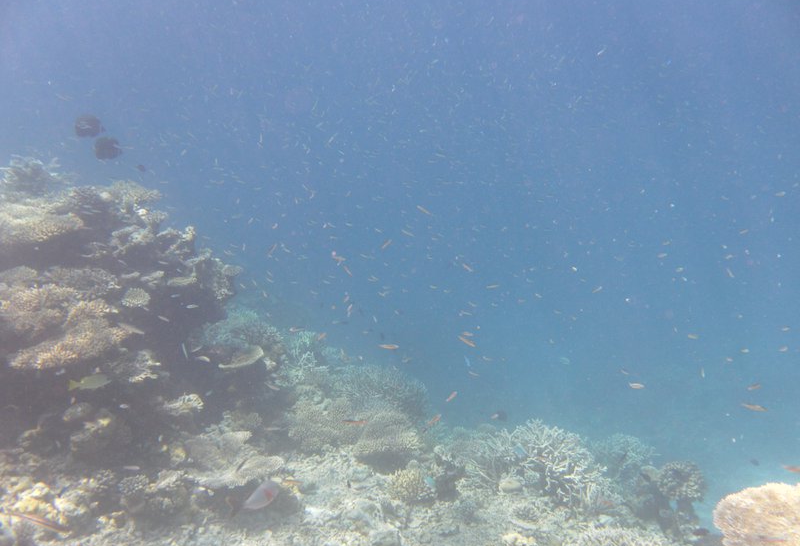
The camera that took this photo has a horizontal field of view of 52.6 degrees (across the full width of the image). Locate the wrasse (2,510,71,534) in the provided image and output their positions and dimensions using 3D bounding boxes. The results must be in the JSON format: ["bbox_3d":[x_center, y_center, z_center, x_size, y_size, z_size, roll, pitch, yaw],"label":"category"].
[{"bbox_3d":[-1.123,0.768,2.500,0.215,0.045,0.030,17,11,5],"label":"wrasse"}]

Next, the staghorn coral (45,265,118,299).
[{"bbox_3d":[-1.540,0.046,3.900,0.366,0.136,0.275,0,9,0],"label":"staghorn coral"}]

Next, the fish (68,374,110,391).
[{"bbox_3d":[-1.343,0.474,3.500,0.185,0.068,0.032,-4,9,-6],"label":"fish"}]

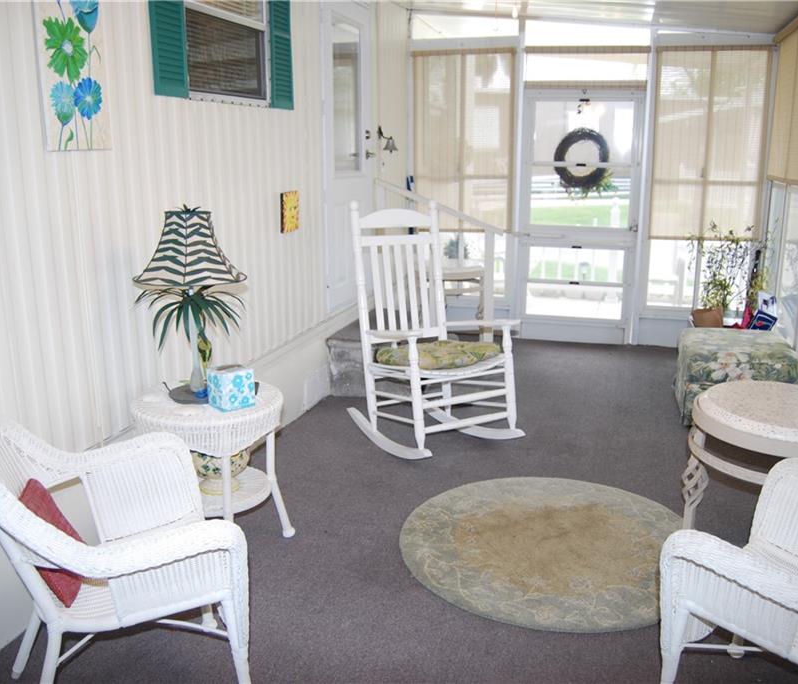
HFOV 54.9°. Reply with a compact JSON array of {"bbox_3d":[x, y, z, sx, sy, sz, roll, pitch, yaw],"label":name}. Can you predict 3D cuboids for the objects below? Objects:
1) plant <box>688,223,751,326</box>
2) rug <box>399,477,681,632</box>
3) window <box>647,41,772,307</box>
[{"bbox_3d":[2.158,-0.439,5.270,0.430,0.750,0.430,4,14,16],"label":"plant"},{"bbox_3d":[0.605,0.776,3.018,1.210,0.012,1.210,0,14,0],"label":"rug"},{"bbox_3d":[2.252,-1.172,5.649,0.780,1.910,0.070,4,14,16],"label":"window"}]

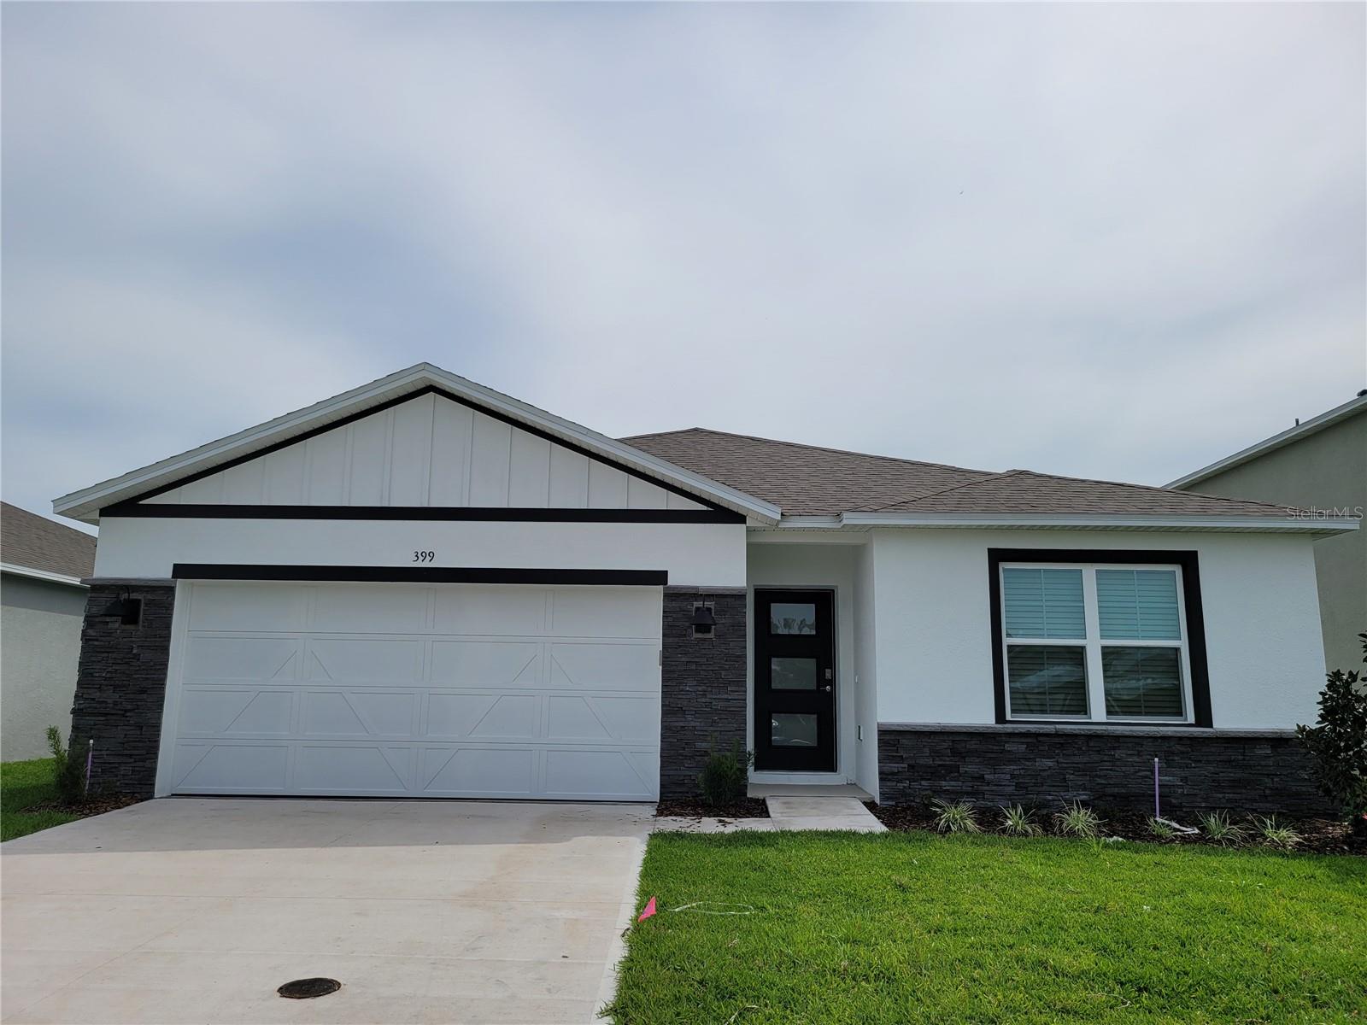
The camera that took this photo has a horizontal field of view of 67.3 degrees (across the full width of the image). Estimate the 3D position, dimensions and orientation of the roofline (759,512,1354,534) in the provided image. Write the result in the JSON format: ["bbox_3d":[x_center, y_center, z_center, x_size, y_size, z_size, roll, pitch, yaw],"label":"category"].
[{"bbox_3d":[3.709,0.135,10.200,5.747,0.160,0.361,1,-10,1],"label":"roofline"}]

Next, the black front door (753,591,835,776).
[{"bbox_3d":[1.271,1.899,11.663,0.917,2.041,0.080,1,-10,1],"label":"black front door"}]

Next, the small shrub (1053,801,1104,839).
[{"bbox_3d":[3.312,2.559,8.609,0.431,0.261,0.421,1,-10,1],"label":"small shrub"}]

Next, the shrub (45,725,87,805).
[{"bbox_3d":[-5.818,2.379,9.663,0.396,0.707,0.401,1,-10,1],"label":"shrub"}]

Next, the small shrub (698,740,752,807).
[{"bbox_3d":[0.393,2.434,9.608,0.512,0.592,0.481,1,-10,1],"label":"small shrub"}]

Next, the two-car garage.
[{"bbox_3d":[-2.697,1.790,10.334,4.945,2.116,0.160,1,-10,1],"label":"two-car garage"}]

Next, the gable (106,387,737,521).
[{"bbox_3d":[-2.658,-0.624,10.504,6.590,1.444,0.221,1,-10,1],"label":"gable"}]

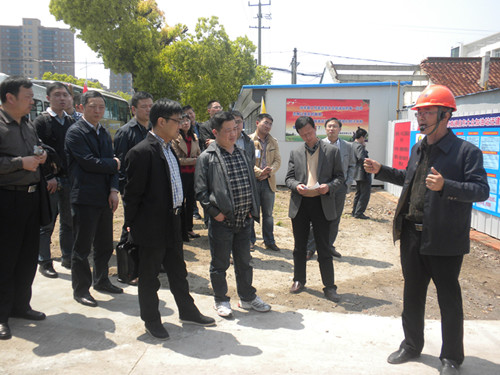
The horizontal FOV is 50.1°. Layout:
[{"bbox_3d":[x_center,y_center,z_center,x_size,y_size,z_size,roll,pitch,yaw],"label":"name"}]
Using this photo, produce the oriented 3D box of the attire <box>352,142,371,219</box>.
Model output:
[{"bbox_3d":[2.104,-0.156,10.086,0.330,1.475,0.450,0,5,-12],"label":"attire"}]

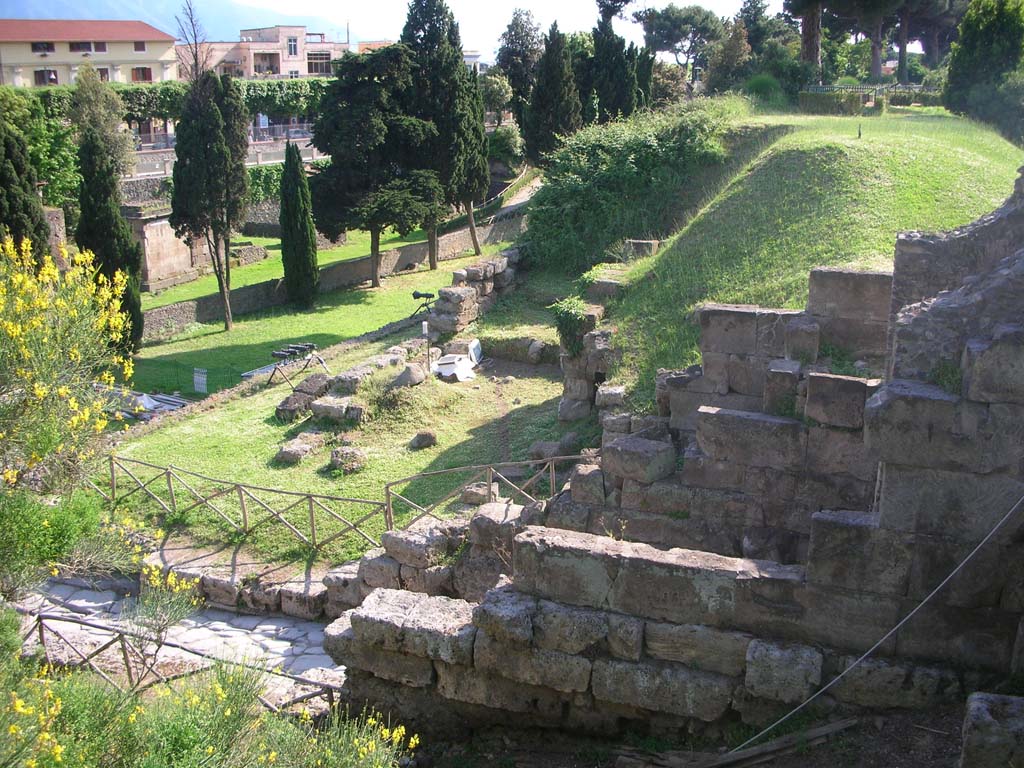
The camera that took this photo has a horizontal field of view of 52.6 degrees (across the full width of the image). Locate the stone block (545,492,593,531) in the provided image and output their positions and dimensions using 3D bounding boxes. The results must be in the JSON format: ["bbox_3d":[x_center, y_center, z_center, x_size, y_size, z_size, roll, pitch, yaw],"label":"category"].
[{"bbox_3d":[0.965,2.057,16.637,0.678,0.475,0.511,4,17,17],"label":"stone block"}]

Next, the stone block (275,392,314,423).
[{"bbox_3d":[-5.715,0.594,27.392,0.950,0.420,0.900,6,18,19],"label":"stone block"}]

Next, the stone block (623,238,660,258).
[{"bbox_3d":[3.824,-4.003,30.679,0.980,0.480,0.600,4,18,14],"label":"stone block"}]

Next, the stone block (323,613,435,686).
[{"bbox_3d":[-1.768,3.823,15.045,1.700,0.450,0.770,6,17,19],"label":"stone block"}]

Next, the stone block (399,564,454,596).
[{"bbox_3d":[-1.362,3.281,17.770,0.924,0.520,0.600,6,16,21],"label":"stone block"}]

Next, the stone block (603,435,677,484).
[{"bbox_3d":[1.972,1.168,16.017,0.883,0.530,0.605,11,20,34],"label":"stone block"}]

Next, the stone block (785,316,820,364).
[{"bbox_3d":[4.355,-0.646,15.511,0.454,0.523,0.558,4,17,17],"label":"stone block"}]

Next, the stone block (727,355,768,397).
[{"bbox_3d":[3.720,-0.130,16.282,0.620,0.600,0.500,5,18,17],"label":"stone block"}]

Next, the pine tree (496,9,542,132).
[{"bbox_3d":[0.520,-21.481,71.862,3.200,9.400,3.200,0,16,0],"label":"pine tree"}]

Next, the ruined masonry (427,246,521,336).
[{"bbox_3d":[-1.190,-3.304,36.623,1.250,2.300,4.400,8,19,27],"label":"ruined masonry"}]

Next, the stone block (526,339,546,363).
[{"bbox_3d":[0.755,-1.032,31.899,0.530,0.688,0.521,4,17,17],"label":"stone block"}]

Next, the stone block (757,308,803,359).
[{"bbox_3d":[4.137,-0.816,15.781,0.697,0.691,0.600,6,18,19],"label":"stone block"}]

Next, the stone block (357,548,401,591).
[{"bbox_3d":[-2.198,3.166,17.969,0.719,0.564,0.600,6,16,21],"label":"stone block"}]

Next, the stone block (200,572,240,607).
[{"bbox_3d":[-5.060,3.618,18.402,0.724,0.491,0.450,6,16,21],"label":"stone block"}]

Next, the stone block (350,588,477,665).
[{"bbox_3d":[-1.328,3.467,14.817,1.690,0.480,0.840,6,17,19],"label":"stone block"}]

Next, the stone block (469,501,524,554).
[{"bbox_3d":[-0.245,2.327,16.912,0.780,0.530,0.700,5,18,17],"label":"stone block"}]

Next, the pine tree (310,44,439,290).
[{"bbox_3d":[-6.335,-9.889,48.040,5.656,10.871,5.373,-1,16,0],"label":"pine tree"}]

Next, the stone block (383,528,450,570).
[{"bbox_3d":[-1.612,2.750,17.349,1.050,0.420,0.580,5,18,17],"label":"stone block"}]

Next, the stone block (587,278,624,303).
[{"bbox_3d":[2.642,-2.699,29.574,0.883,0.577,0.698,4,17,17],"label":"stone block"}]

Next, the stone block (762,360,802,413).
[{"bbox_3d":[3.372,0.059,12.939,0.380,0.550,0.550,6,17,19],"label":"stone block"}]

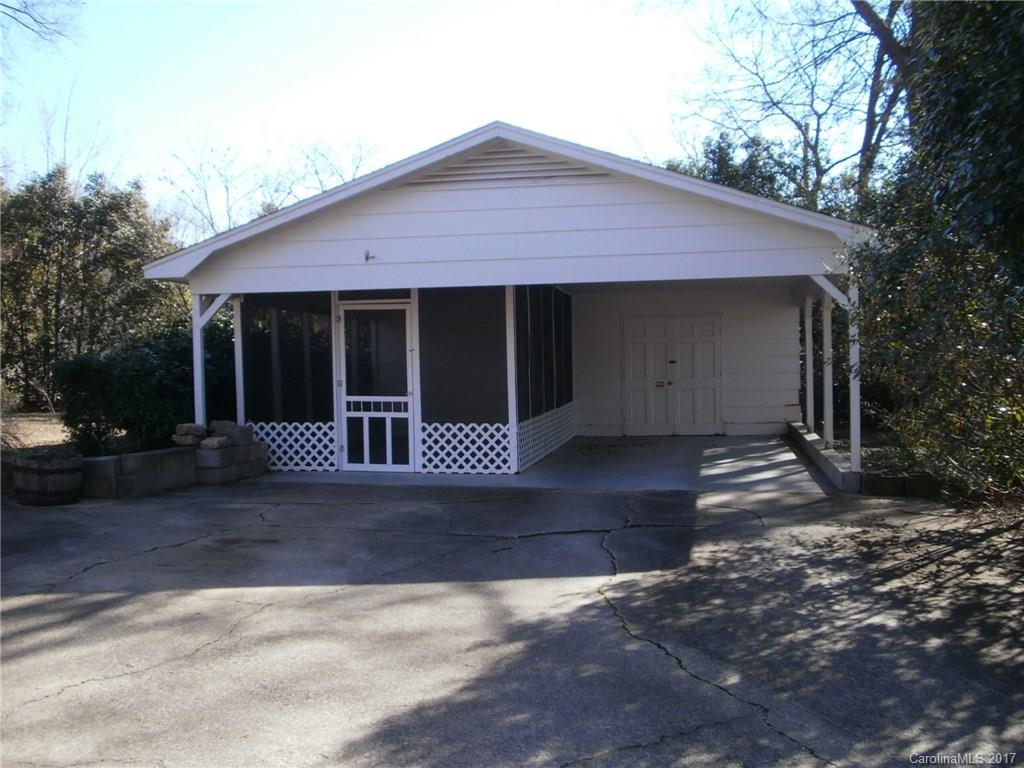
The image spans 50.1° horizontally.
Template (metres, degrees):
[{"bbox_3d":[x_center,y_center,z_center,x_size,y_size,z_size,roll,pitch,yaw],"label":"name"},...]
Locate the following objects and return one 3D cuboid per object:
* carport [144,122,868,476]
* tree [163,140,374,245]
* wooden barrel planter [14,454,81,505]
[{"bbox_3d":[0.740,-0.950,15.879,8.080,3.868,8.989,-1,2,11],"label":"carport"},{"bbox_3d":[-6.631,-2.990,30.068,5.800,7.370,5.500,-1,2,11],"label":"tree"},{"bbox_3d":[-4.670,0.946,10.993,0.650,0.460,0.650,-1,2,11],"label":"wooden barrel planter"}]

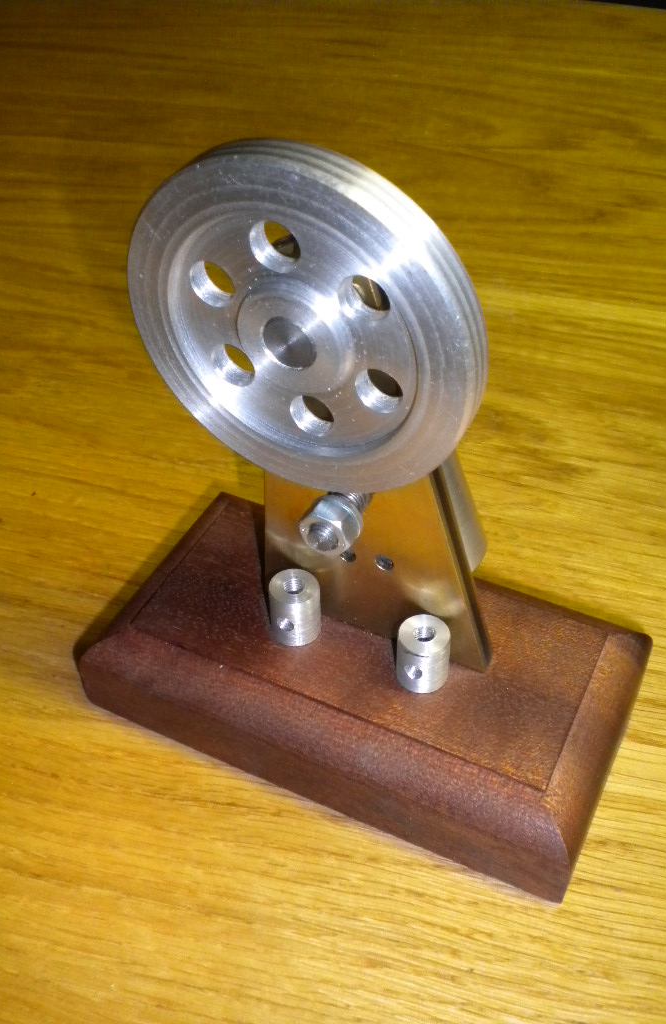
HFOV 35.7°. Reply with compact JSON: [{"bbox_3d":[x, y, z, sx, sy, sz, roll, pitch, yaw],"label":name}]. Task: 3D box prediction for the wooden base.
[{"bbox_3d":[0.007,0.033,0.228,0.110,0.022,0.059,18,46,20],"label":"wooden base"}]

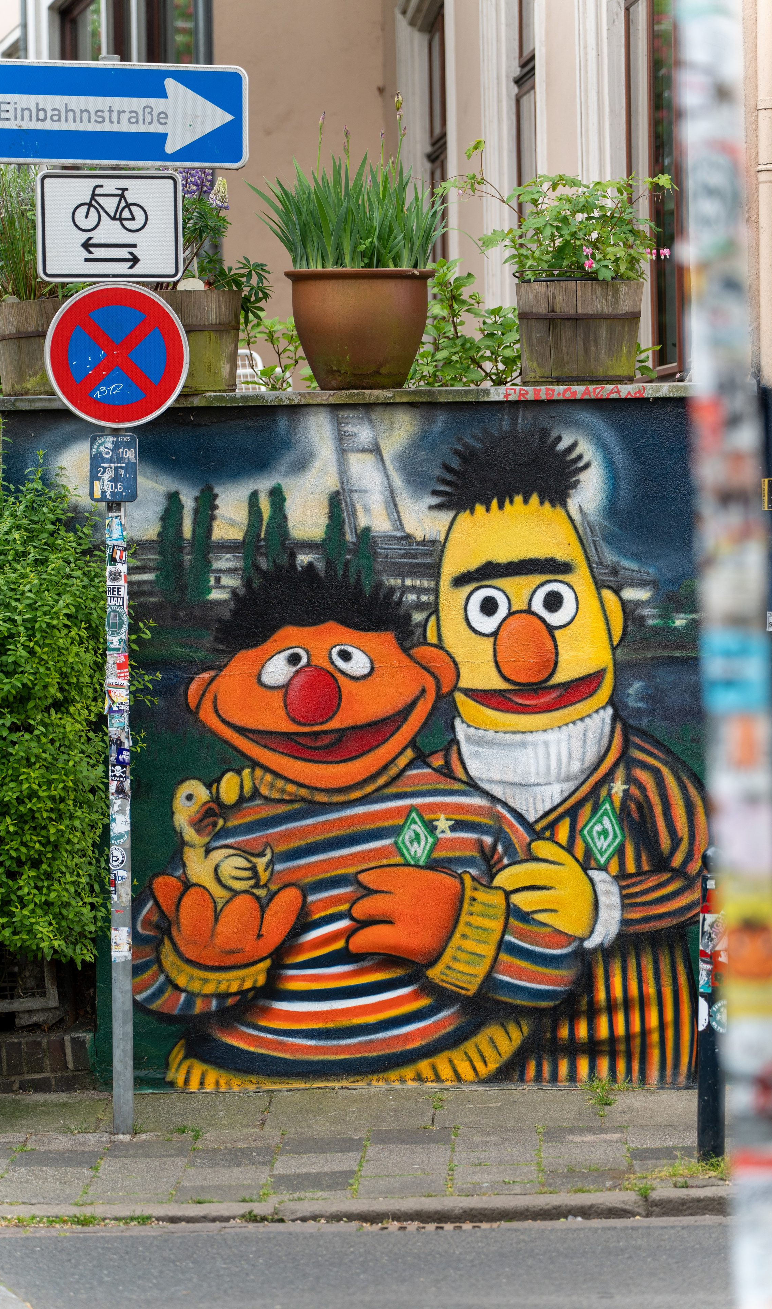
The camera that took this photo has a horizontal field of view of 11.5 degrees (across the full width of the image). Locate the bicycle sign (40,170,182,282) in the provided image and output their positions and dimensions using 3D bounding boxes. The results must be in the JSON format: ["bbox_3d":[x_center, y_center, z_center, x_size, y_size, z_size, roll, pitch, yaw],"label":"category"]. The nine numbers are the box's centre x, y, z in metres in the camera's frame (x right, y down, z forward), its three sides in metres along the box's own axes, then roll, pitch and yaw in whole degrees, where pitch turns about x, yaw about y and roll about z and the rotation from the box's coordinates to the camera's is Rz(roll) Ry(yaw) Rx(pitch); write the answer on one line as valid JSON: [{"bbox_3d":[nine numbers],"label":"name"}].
[{"bbox_3d":[-0.800,-1.242,11.100,0.420,0.317,0.030,-1,2,-3],"label":"bicycle sign"}]

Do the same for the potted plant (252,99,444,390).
[{"bbox_3d":[-0.119,-1.285,11.980,0.600,0.920,0.550,-1,2,2],"label":"potted plant"}]

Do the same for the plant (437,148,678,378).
[{"bbox_3d":[0.532,-1.216,11.930,0.720,0.745,0.560,-1,2,2],"label":"plant"}]

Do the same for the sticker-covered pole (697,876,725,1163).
[{"bbox_3d":[0.918,0.985,10.745,0.078,0.880,0.078,0,2,2],"label":"sticker-covered pole"}]

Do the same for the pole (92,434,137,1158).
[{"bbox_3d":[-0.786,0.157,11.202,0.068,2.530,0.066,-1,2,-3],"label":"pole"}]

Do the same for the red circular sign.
[{"bbox_3d":[-0.781,-0.871,11.100,0.422,0.422,0.030,-1,2,-3],"label":"red circular sign"}]

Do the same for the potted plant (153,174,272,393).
[{"bbox_3d":[-0.612,-1.203,12.020,0.510,0.770,0.470,-1,2,2],"label":"potted plant"}]

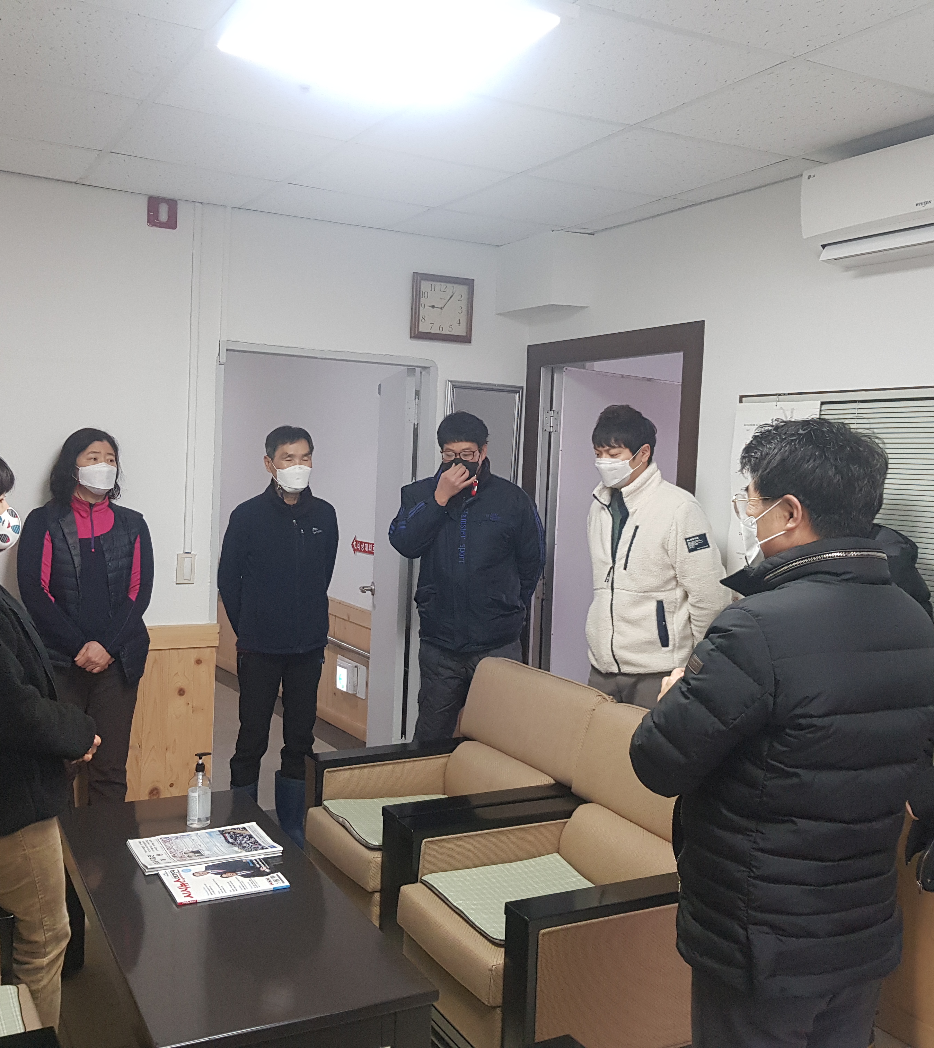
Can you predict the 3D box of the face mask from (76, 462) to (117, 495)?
[{"bbox_3d":[-1.254,-0.155,3.550,0.140,0.110,0.090,-1,5,-41],"label":"face mask"}]

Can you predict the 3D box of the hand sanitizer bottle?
[{"bbox_3d":[-0.795,0.788,3.129,0.073,0.215,0.070,0,4,-28],"label":"hand sanitizer bottle"}]

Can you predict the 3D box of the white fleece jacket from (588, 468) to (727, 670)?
[{"bbox_3d":[0.619,0.142,3.450,0.330,0.660,0.490,-1,5,-38],"label":"white fleece jacket"}]

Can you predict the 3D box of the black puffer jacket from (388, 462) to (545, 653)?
[{"bbox_3d":[0.002,0.116,4.050,0.540,0.690,0.360,3,4,10],"label":"black puffer jacket"}]

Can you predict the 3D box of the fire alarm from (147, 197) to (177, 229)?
[{"bbox_3d":[-1.139,-1.162,3.930,0.101,0.101,0.045,0,4,-29],"label":"fire alarm"}]

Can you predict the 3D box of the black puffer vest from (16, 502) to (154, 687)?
[{"bbox_3d":[-1.358,0.234,3.720,0.450,0.610,0.270,0,4,-25],"label":"black puffer vest"}]

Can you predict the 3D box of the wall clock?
[{"bbox_3d":[-0.102,-0.928,4.535,0.283,0.283,0.040,0,4,-29],"label":"wall clock"}]

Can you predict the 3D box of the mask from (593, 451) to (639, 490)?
[{"bbox_3d":[0.488,-0.170,3.440,0.085,0.108,0.125,-12,12,-38],"label":"mask"}]

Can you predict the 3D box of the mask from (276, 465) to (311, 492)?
[{"bbox_3d":[-0.632,-0.165,3.830,0.122,0.098,0.080,0,4,-27],"label":"mask"}]

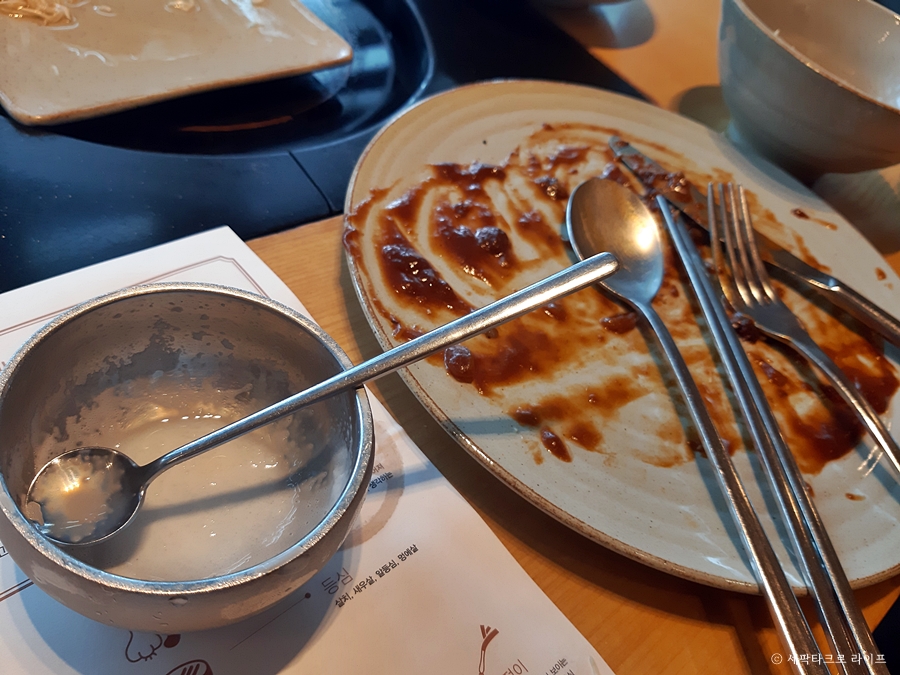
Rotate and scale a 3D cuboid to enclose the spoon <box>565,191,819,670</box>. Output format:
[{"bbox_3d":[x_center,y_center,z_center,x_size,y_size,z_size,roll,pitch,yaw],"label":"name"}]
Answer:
[{"bbox_3d":[0.075,0.012,0.236,0.042,0.020,0.209,5,47,-17],"label":"spoon"}]

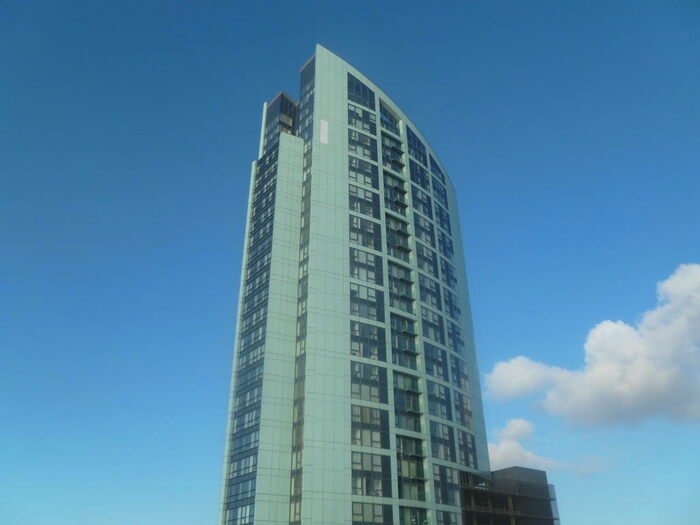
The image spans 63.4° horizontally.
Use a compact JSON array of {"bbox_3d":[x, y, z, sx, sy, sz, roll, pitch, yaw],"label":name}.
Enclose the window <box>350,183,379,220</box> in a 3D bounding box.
[{"bbox_3d":[2.330,-9.488,90.748,5.807,4.986,0.300,15,-33,-26],"label":"window"}]

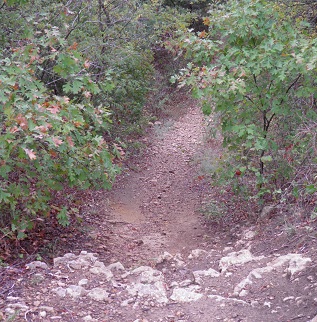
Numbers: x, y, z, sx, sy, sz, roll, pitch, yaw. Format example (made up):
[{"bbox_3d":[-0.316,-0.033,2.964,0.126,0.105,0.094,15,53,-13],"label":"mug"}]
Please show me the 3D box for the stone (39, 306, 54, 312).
[{"bbox_3d":[-0.638,0.846,3.458,0.090,0.027,0.055,-3,15,-11],"label":"stone"}]

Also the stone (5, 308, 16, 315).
[{"bbox_3d":[-0.835,0.849,3.428,0.067,0.030,0.050,-4,16,-15],"label":"stone"}]

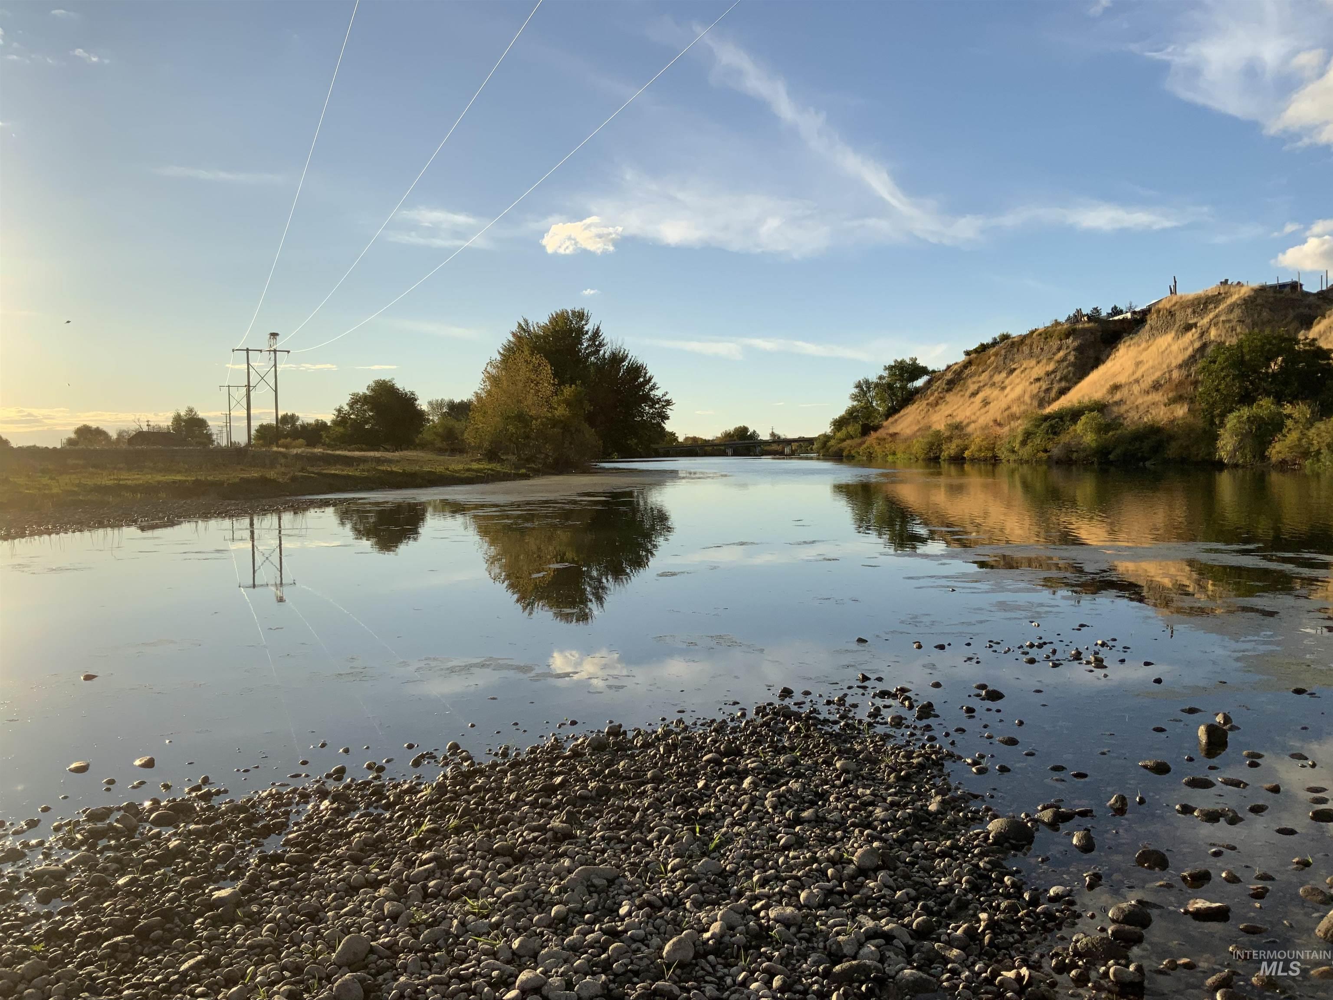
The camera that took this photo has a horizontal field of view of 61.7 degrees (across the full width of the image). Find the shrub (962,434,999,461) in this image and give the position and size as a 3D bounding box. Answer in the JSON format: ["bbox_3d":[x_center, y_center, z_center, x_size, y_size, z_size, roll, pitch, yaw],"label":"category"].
[{"bbox_3d":[49.005,-8.195,174.000,5.400,4.200,4.600,0,3,16],"label":"shrub"}]

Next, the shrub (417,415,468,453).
[{"bbox_3d":[-35.441,-10.375,178.000,8.000,6.100,6.800,-1,2,-11],"label":"shrub"}]

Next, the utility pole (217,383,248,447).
[{"bbox_3d":[-95.369,-18.577,249.000,7.500,14.200,0.600,-2,3,-23],"label":"utility pole"}]

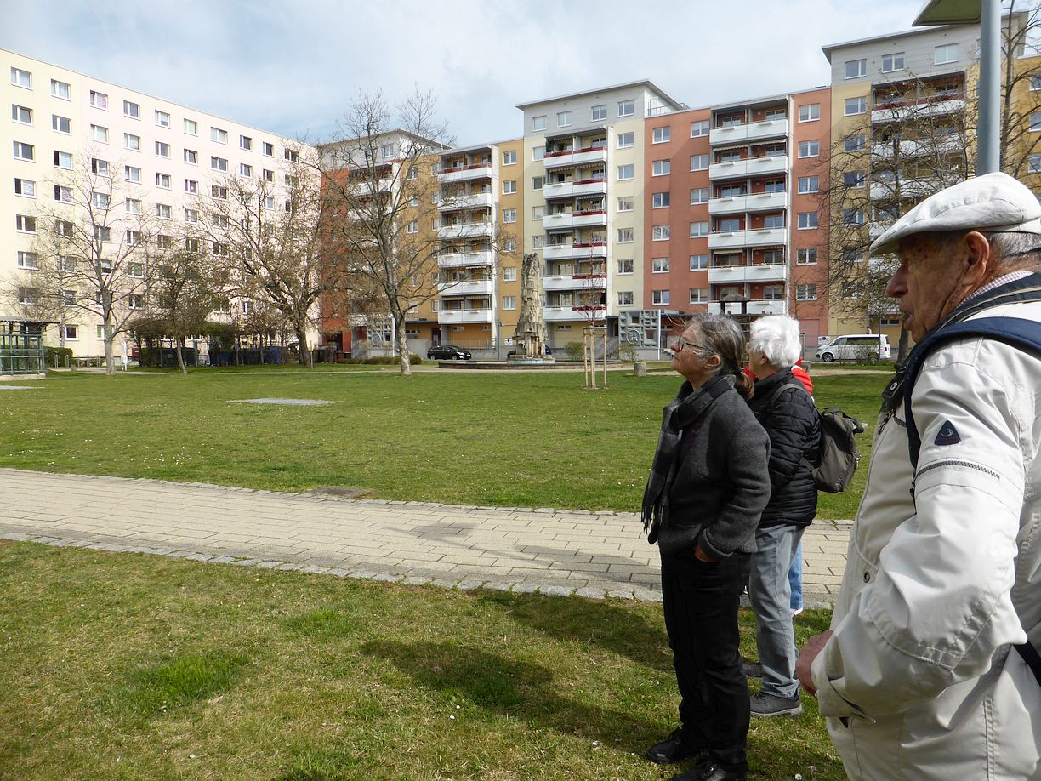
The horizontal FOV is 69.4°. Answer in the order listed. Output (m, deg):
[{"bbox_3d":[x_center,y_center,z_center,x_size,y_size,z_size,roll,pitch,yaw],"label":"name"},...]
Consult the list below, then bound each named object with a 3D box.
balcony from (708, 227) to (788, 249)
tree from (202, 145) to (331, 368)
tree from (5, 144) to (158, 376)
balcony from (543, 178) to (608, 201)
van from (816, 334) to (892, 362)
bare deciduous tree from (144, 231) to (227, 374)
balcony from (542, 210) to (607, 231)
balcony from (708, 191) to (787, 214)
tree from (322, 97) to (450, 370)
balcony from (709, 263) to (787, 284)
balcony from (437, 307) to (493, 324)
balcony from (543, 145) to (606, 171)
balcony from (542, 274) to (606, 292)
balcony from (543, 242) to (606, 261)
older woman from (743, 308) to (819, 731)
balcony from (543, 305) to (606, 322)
[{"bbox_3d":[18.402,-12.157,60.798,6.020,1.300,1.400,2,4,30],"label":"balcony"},{"bbox_3d":[-18.016,-9.443,53.000,8.900,15.300,8.200,0,3,0],"label":"tree"},{"bbox_3d":[-25.648,-7.529,44.148,7.700,13.150,7.700,0,3,0],"label":"tree"},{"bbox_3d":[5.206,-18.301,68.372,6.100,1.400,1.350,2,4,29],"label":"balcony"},{"bbox_3d":[24.114,-3.022,54.431,4.920,1.970,1.920,2,4,34],"label":"van"},{"bbox_3d":[-17.373,-4.501,38.796,4.600,7.290,4.600,0,3,0],"label":"bare deciduous tree"},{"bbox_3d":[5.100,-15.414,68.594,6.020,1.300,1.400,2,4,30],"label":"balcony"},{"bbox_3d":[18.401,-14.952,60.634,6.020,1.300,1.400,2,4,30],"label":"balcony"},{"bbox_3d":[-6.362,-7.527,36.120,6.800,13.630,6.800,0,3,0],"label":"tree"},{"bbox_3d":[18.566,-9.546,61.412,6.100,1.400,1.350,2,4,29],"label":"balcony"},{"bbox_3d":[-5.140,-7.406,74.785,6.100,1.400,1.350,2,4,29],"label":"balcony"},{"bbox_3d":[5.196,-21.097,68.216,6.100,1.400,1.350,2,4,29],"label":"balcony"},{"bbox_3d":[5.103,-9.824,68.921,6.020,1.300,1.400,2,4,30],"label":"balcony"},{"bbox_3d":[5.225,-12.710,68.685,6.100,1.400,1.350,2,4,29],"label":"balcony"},{"bbox_3d":[1.128,0.495,3.297,0.400,1.650,0.500,0,3,9],"label":"older woman"},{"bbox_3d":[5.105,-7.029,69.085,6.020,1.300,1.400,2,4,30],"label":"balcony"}]

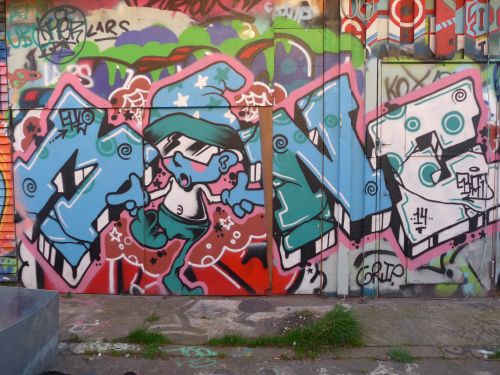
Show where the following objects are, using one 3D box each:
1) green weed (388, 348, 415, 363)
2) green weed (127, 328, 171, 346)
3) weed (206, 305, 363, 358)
[{"bbox_3d":[0.968,1.078,2.695,0.155,0.065,0.110,0,3,0],"label":"green weed"},{"bbox_3d":[-0.710,1.055,2.939,0.285,0.085,0.150,0,3,0],"label":"green weed"},{"bbox_3d":[0.224,0.975,2.885,1.030,0.250,0.340,0,3,0],"label":"weed"}]

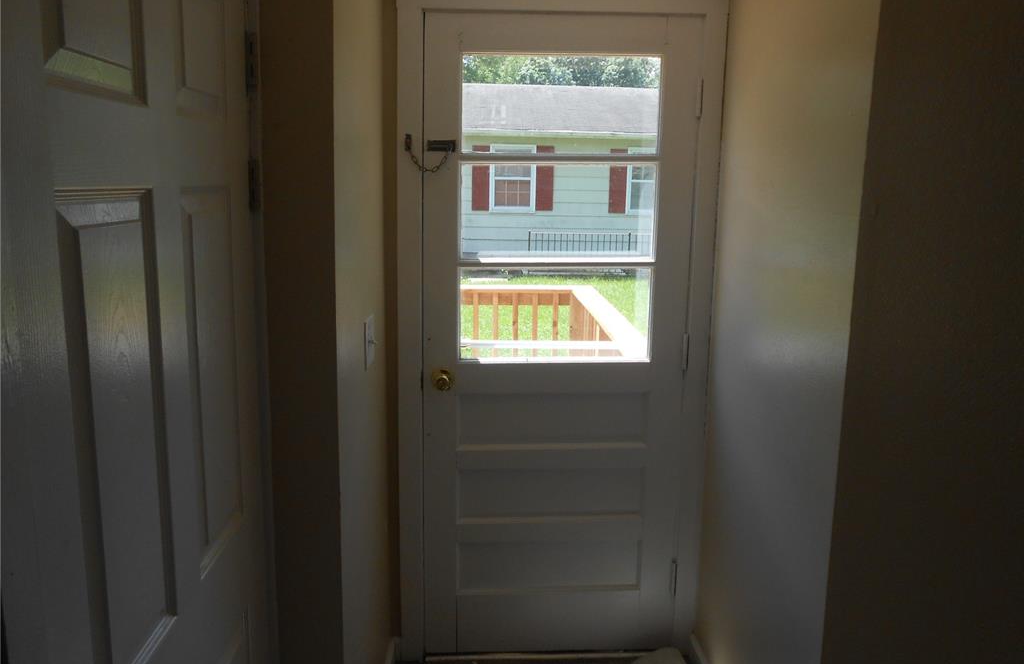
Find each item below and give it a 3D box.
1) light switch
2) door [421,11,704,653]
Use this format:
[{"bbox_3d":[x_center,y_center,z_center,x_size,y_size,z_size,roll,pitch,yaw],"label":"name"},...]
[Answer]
[{"bbox_3d":[-0.355,0.032,1.934,0.018,0.117,0.075,0,9,-3],"label":"light switch"},{"bbox_3d":[0.139,0.062,2.366,0.808,1.970,0.045,0,9,-3],"label":"door"}]

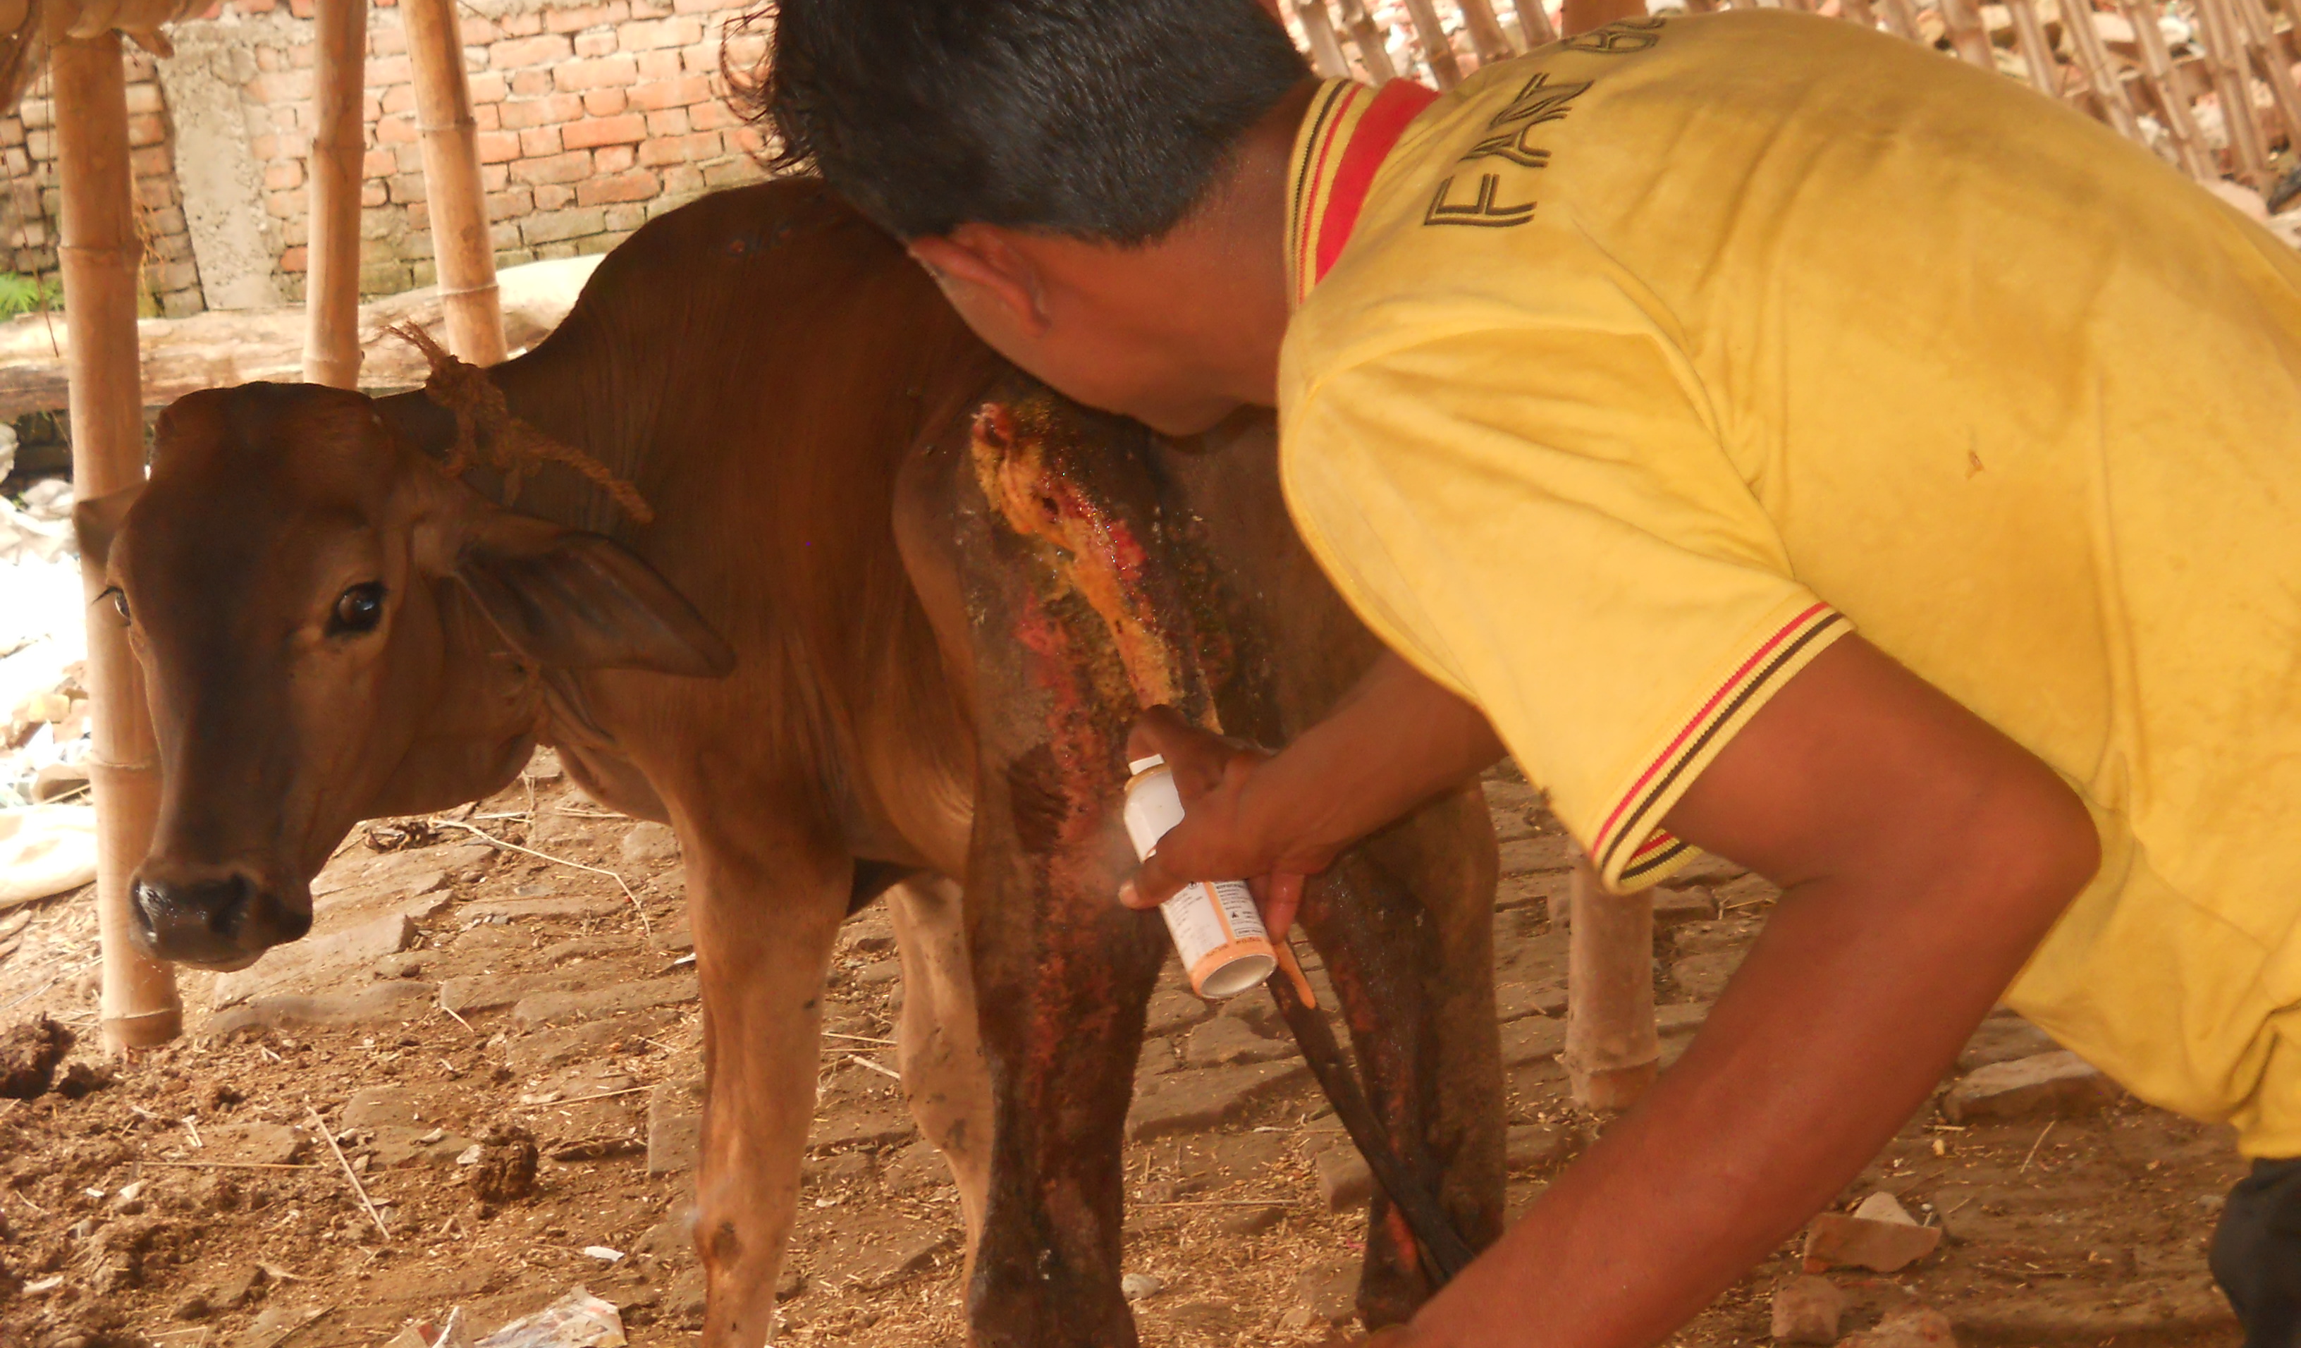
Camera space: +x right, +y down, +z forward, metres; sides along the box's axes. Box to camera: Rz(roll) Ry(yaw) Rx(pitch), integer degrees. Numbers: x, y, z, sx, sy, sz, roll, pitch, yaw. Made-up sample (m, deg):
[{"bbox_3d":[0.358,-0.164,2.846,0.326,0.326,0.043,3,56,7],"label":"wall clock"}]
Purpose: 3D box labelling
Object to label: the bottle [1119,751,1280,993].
[{"bbox_3d":[0.020,0.095,2.153,0.042,0.131,0.042,-1,-35,-34],"label":"bottle"}]

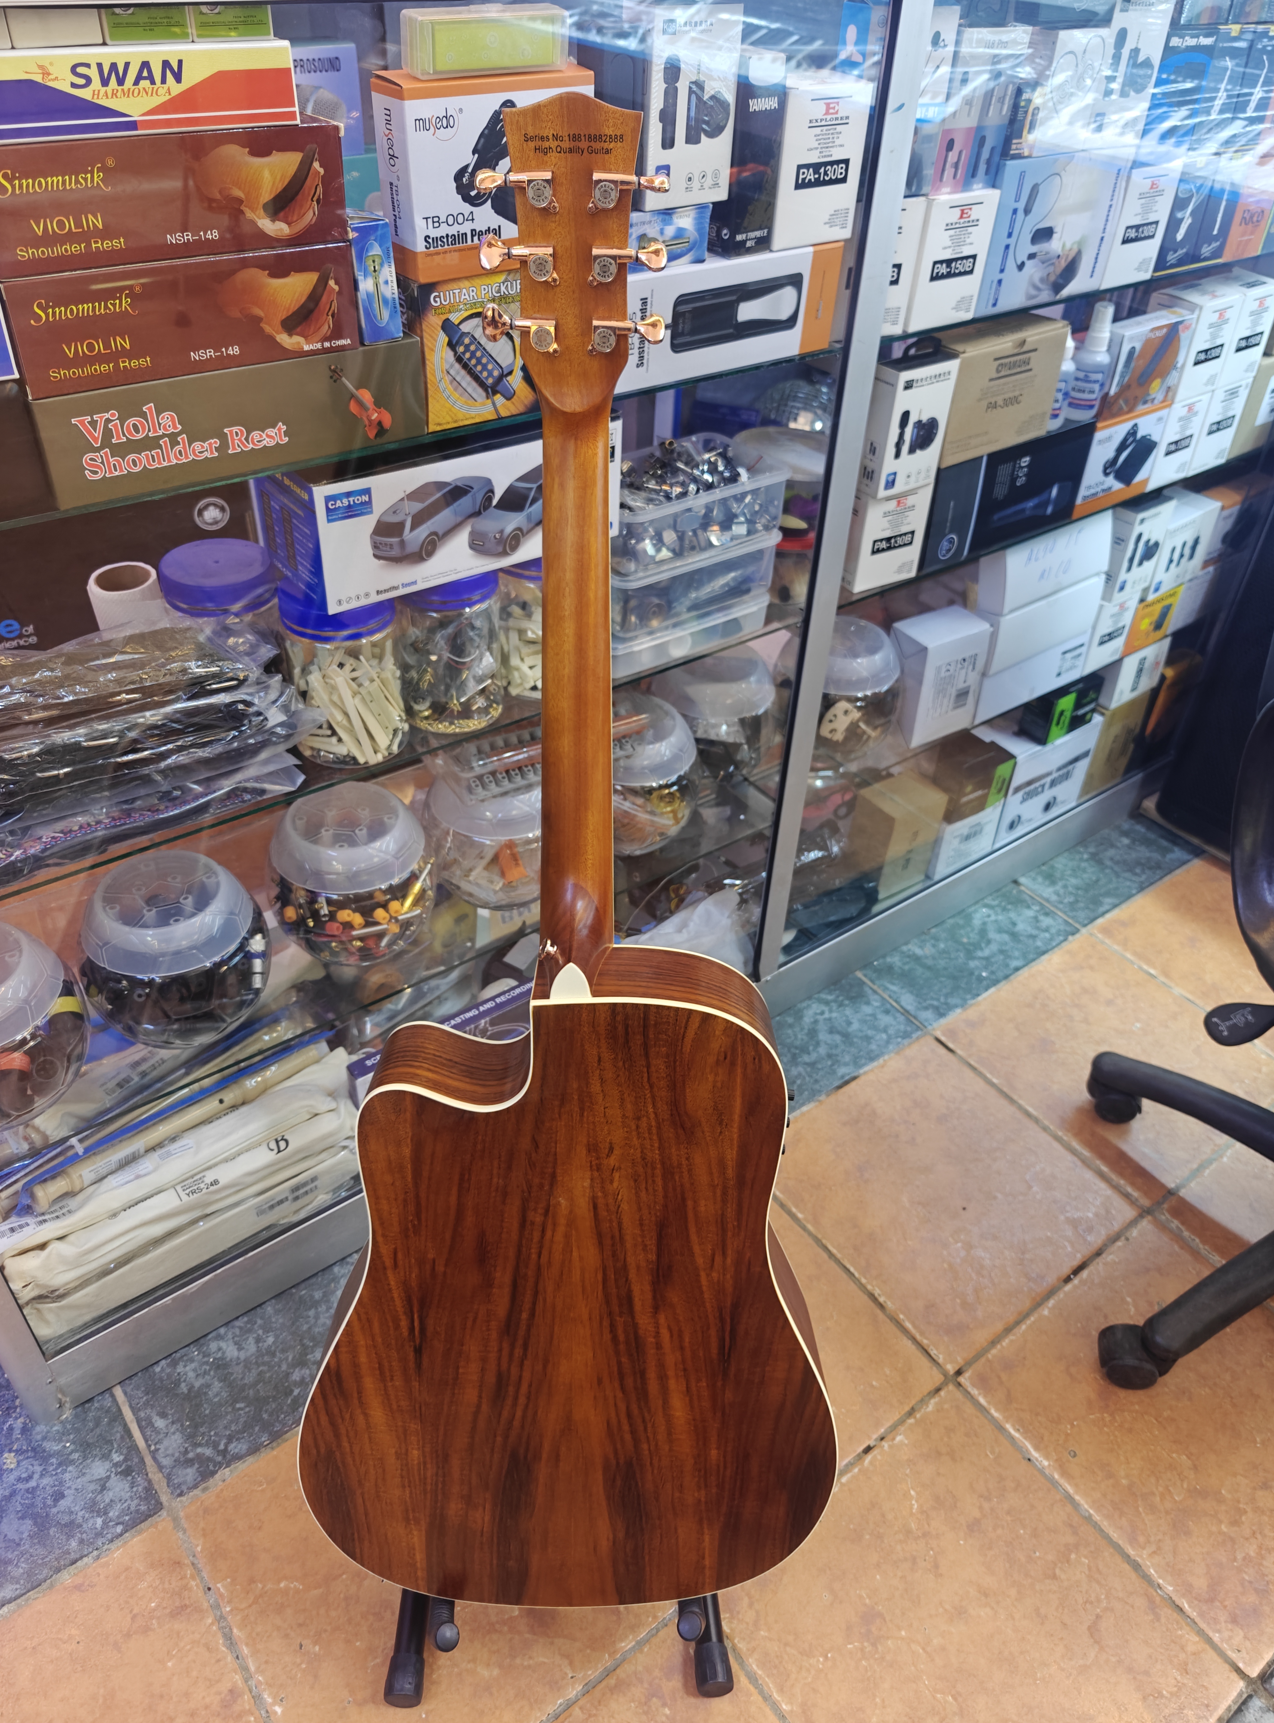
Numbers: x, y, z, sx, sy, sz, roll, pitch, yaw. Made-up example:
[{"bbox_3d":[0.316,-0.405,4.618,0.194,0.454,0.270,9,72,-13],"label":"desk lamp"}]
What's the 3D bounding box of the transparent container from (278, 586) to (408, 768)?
[{"bbox_3d":[-0.245,-0.163,1.006,0.095,0.147,0.095,2,39,-1],"label":"transparent container"}]

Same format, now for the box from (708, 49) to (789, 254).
[{"bbox_3d":[0.081,-0.569,0.964,0.044,0.137,0.044,-24,46,-29],"label":"box"}]

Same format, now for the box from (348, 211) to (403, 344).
[{"bbox_3d":[-0.186,-0.403,0.826,0.027,0.073,0.031,-24,46,-29],"label":"box"}]

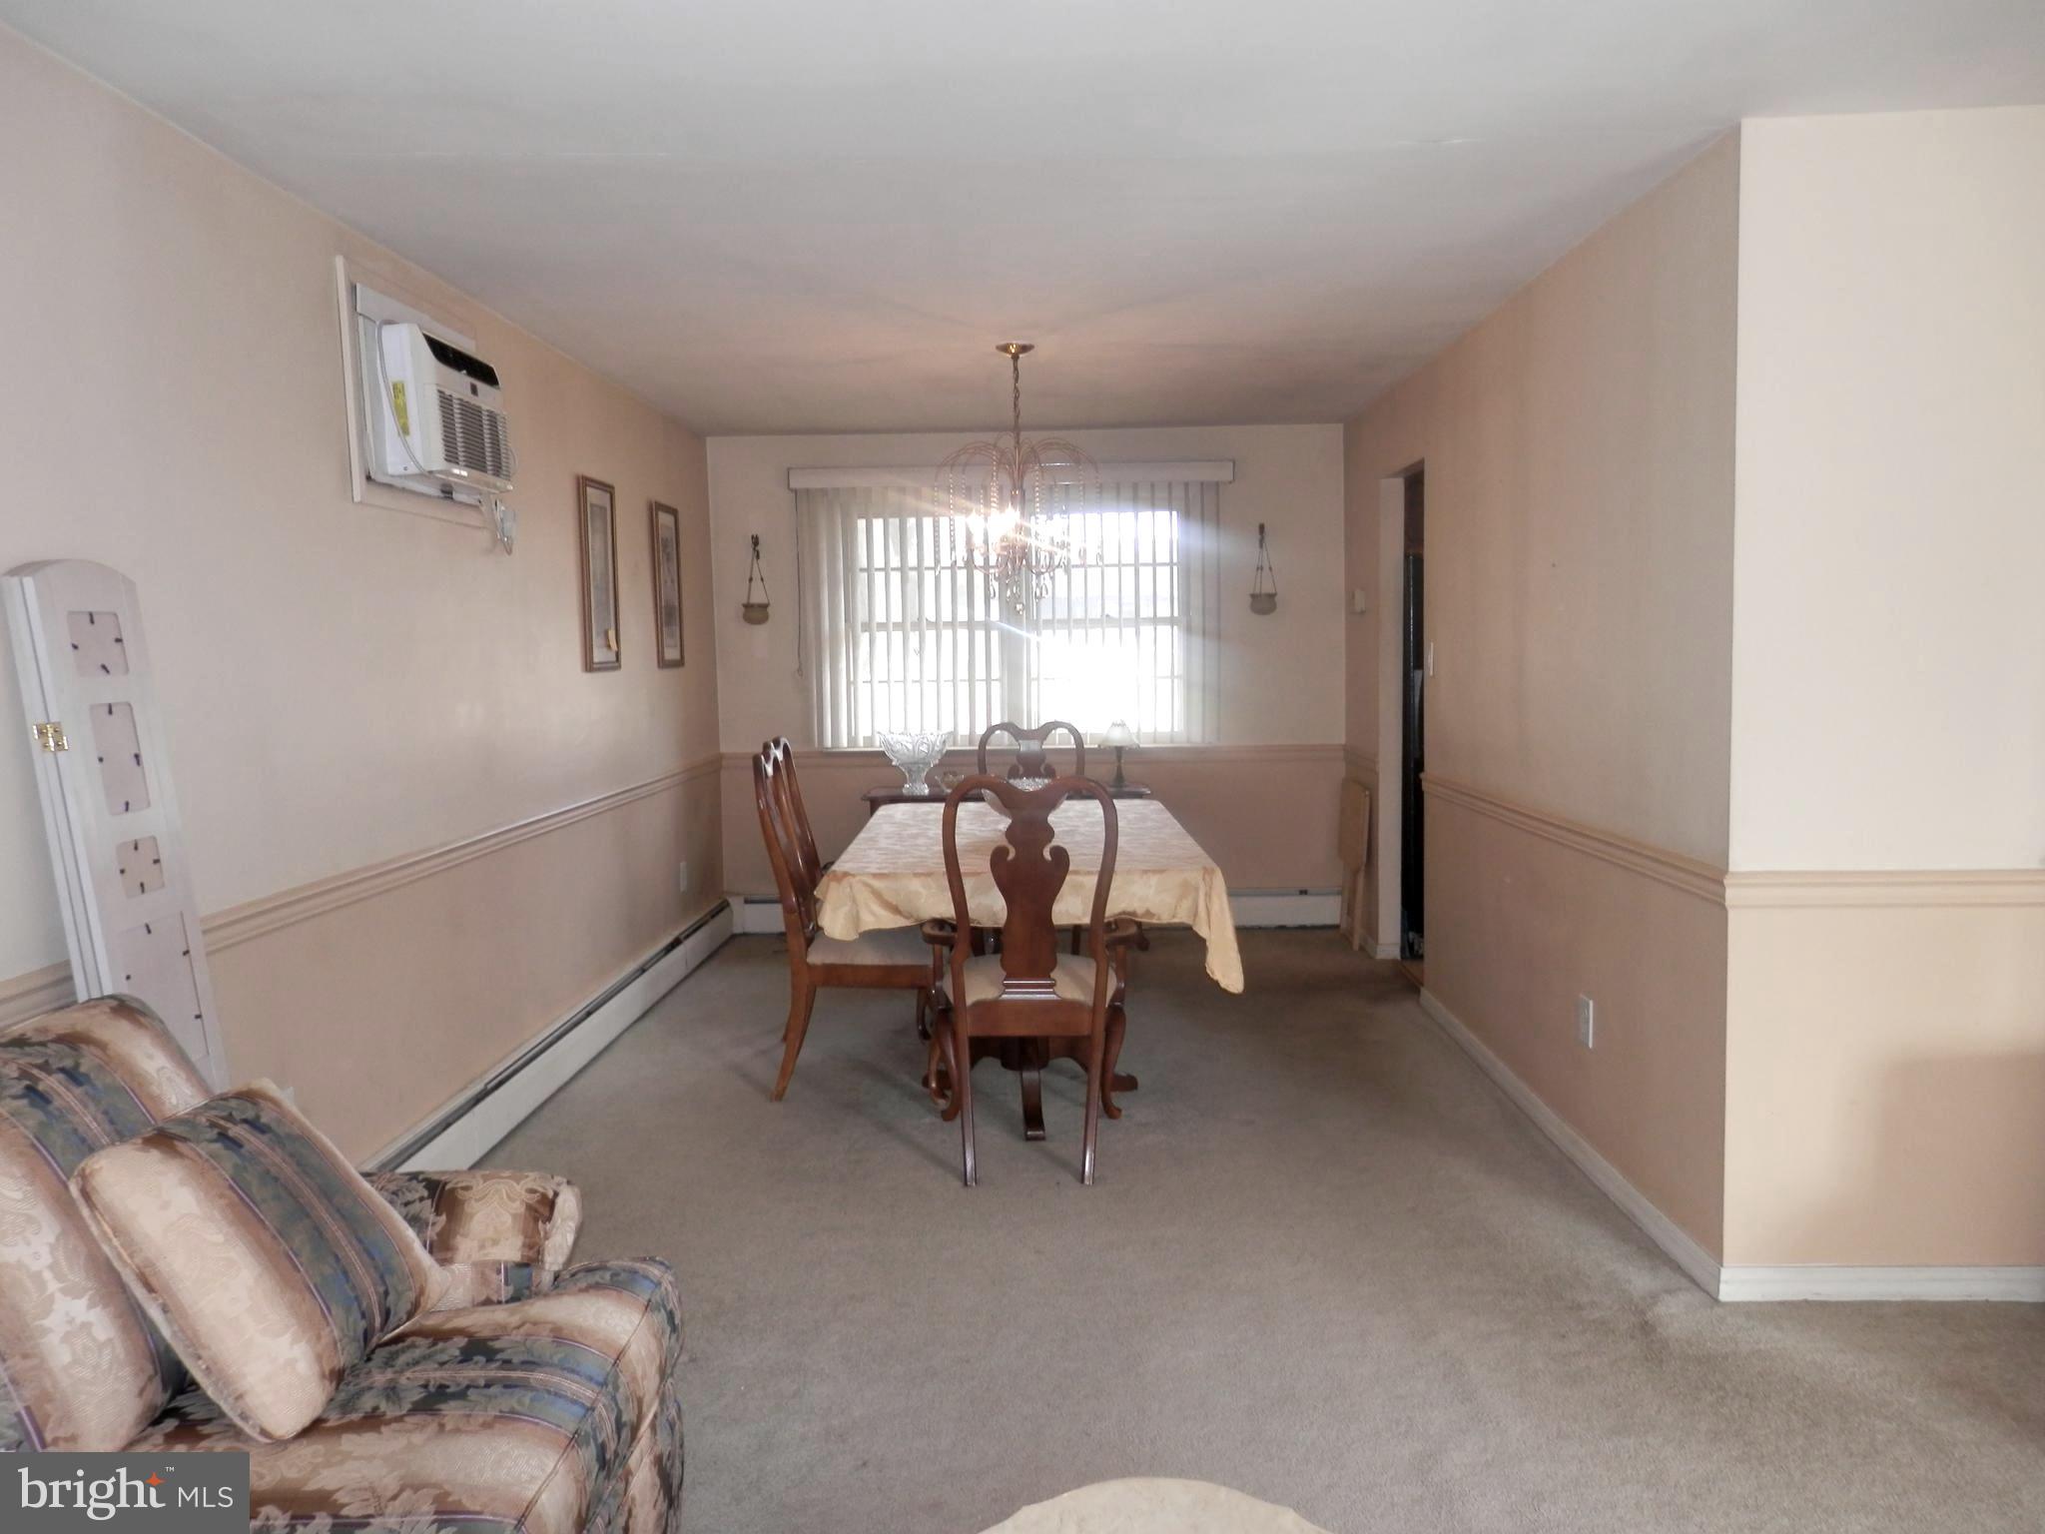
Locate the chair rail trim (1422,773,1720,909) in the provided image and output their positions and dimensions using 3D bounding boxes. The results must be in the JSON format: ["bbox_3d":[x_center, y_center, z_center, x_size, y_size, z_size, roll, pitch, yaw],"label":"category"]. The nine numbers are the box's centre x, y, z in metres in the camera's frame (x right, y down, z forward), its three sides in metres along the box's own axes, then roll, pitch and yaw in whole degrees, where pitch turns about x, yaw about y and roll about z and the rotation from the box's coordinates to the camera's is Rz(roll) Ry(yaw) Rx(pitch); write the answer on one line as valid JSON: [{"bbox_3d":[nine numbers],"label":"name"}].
[{"bbox_3d":[1.442,0.151,4.218,0.021,0.073,2.528,-1,5,2],"label":"chair rail trim"}]

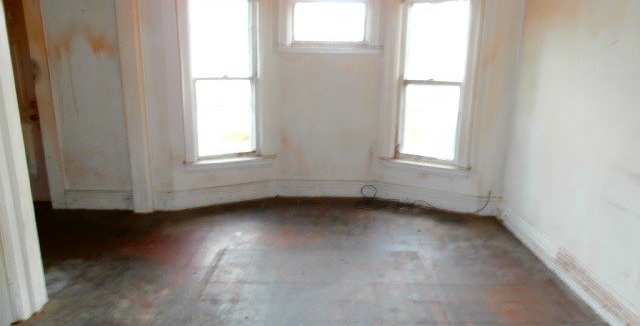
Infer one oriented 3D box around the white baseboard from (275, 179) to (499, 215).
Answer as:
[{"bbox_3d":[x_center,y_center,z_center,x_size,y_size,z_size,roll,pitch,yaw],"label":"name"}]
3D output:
[{"bbox_3d":[0.696,0.335,4.848,2.354,0.197,0.282,4,14,14],"label":"white baseboard"}]

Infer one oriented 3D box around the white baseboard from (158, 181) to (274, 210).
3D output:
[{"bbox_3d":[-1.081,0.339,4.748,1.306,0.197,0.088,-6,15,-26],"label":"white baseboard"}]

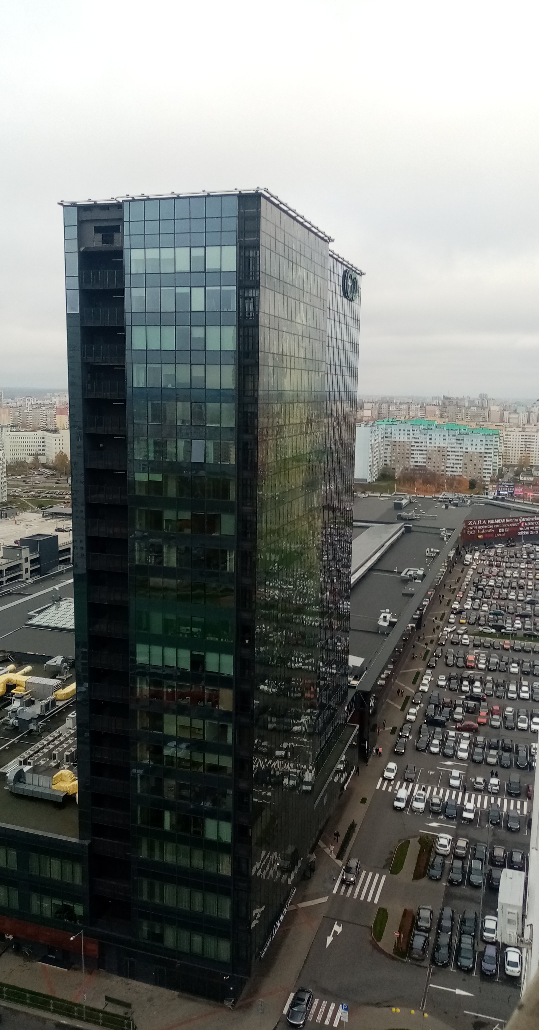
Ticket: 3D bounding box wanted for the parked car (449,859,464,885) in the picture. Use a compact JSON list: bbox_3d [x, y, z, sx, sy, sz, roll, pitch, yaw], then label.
[{"bbox_3d":[25.312,48.145,104.623,1.820,1.500,4.500,4,10,18],"label":"parked car"}]

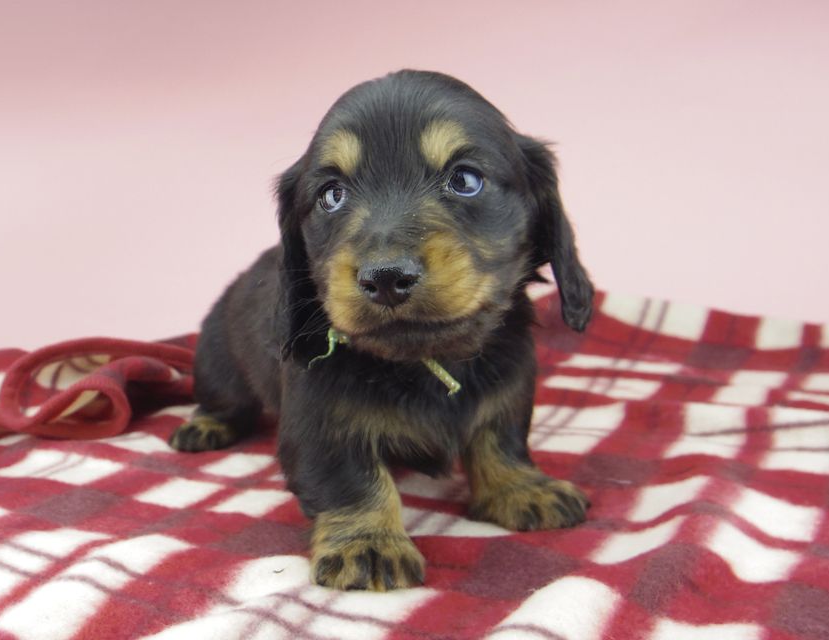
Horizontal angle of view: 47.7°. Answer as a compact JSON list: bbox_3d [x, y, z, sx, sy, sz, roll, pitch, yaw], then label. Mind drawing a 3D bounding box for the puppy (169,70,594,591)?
[{"bbox_3d":[-0.036,-0.018,0.421,0.125,0.178,0.222,-7,15,-27],"label":"puppy"}]

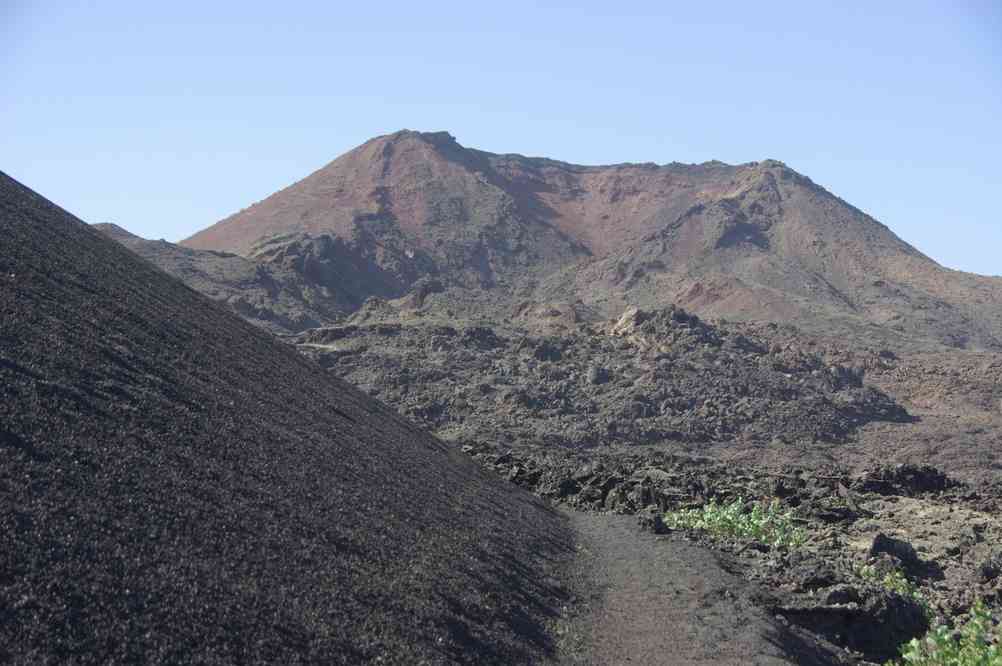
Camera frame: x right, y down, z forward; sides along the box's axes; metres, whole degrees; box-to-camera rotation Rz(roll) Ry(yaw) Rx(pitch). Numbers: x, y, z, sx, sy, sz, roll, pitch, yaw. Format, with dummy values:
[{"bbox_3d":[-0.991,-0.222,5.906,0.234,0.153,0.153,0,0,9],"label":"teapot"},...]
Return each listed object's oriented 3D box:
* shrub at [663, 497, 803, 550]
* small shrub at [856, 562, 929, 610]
[{"bbox_3d":[2.663,2.161,26.000,1.620,0.550,1.200,0,0,0],"label":"shrub"},{"bbox_3d":[3.262,2.112,19.000,0.600,0.360,0.500,0,0,0],"label":"small shrub"}]

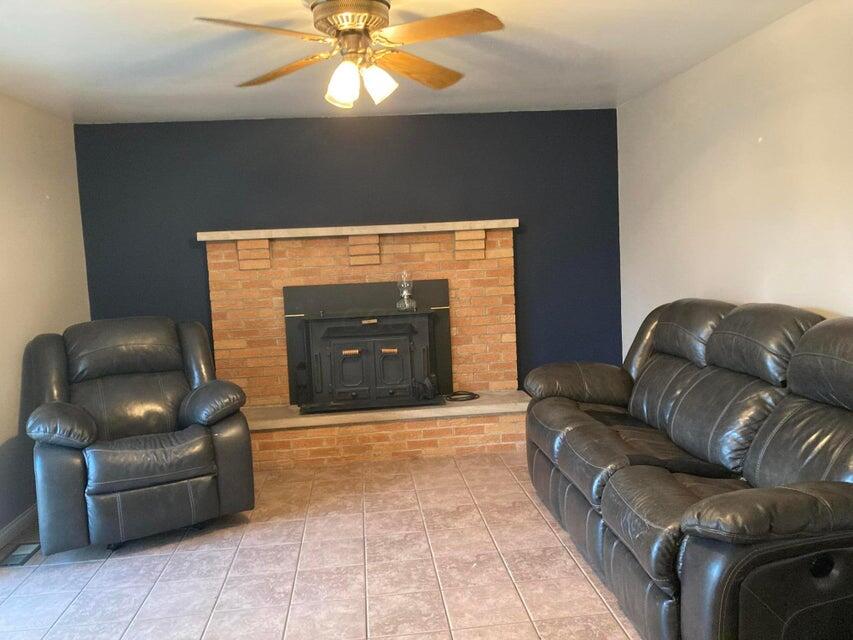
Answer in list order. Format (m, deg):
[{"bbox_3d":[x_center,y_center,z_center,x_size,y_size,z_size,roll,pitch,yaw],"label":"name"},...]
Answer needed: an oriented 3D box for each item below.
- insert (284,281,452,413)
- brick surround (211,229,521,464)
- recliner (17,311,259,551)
[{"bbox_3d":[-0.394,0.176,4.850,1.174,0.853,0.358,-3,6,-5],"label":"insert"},{"bbox_3d":[-0.402,0.136,4.769,2.241,1.562,0.564,-3,6,-5],"label":"brick surround"},{"bbox_3d":[-1.598,0.539,3.832,1.020,1.055,0.930,-6,6,-28],"label":"recliner"}]

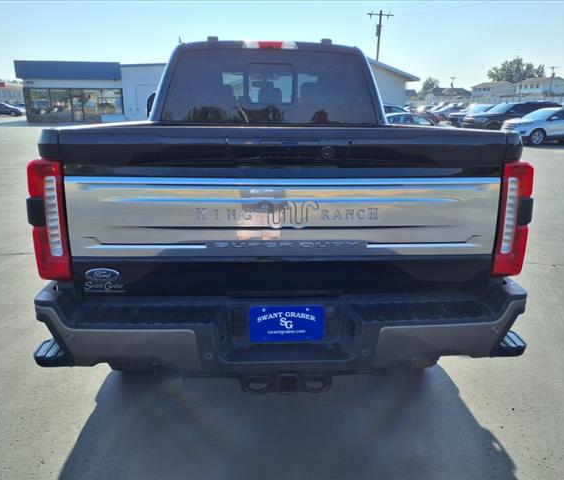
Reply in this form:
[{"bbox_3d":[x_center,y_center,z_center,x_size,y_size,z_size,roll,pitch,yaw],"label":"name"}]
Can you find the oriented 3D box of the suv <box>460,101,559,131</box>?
[{"bbox_3d":[13.034,-6.704,28.189,5.030,1.800,2.000,0,15,-3],"label":"suv"}]

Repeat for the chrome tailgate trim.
[{"bbox_3d":[0.021,-0.094,2.028,1.735,0.325,0.045,0,15,-3],"label":"chrome tailgate trim"}]

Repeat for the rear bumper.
[{"bbox_3d":[0.023,0.340,2.034,2.010,0.300,0.340,0,15,-3],"label":"rear bumper"}]

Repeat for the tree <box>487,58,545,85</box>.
[{"bbox_3d":[50.609,-33.659,109.907,13.500,12.300,12.500,1,15,0],"label":"tree"}]

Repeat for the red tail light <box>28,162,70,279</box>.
[{"bbox_3d":[-0.922,-0.085,2.035,0.145,0.485,0.140,0,15,-3],"label":"red tail light"}]

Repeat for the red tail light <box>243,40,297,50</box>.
[{"bbox_3d":[-0.090,-1.581,4.061,0.440,0.060,0.080,0,15,-3],"label":"red tail light"}]

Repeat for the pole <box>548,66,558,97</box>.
[{"bbox_3d":[43.710,-23.944,81.466,1.700,7.970,0.400,1,15,0],"label":"pole"}]

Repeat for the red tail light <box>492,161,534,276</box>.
[{"bbox_3d":[0.959,-0.093,2.137,0.145,0.485,0.140,0,15,-3],"label":"red tail light"}]

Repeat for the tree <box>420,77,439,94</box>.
[{"bbox_3d":[34.368,-33.790,117.160,5.600,8.500,5.600,1,15,0],"label":"tree"}]

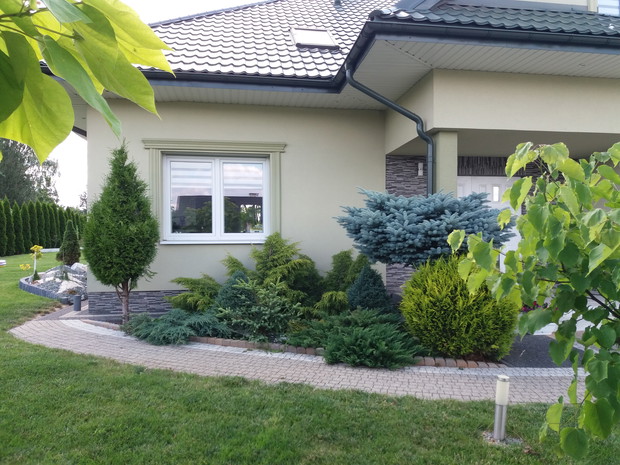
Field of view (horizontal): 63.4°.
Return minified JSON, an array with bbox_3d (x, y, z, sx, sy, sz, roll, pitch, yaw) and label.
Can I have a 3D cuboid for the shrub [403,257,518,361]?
[{"bbox_3d":[1.774,0.825,5.950,1.360,1.220,1.300,0,-1,-9],"label":"shrub"}]

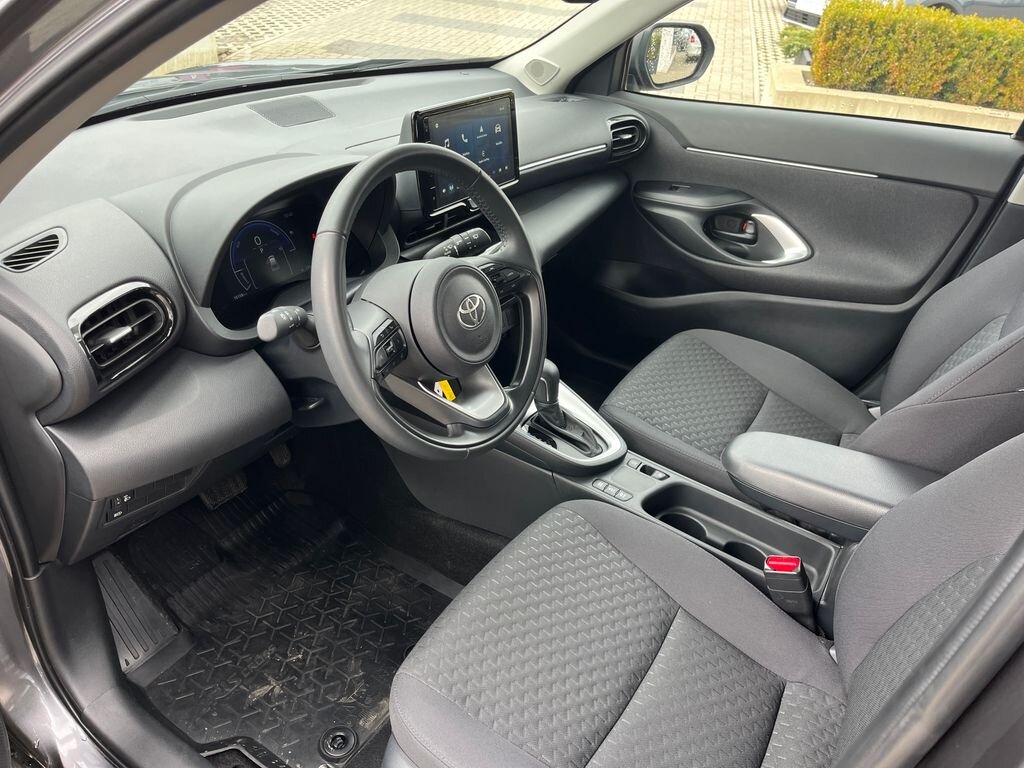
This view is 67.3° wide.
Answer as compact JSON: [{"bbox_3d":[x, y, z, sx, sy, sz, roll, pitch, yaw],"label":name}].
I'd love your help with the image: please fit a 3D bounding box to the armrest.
[{"bbox_3d":[0.464,0.146,1.108,0.330,0.085,0.140,21,35,30],"label":"armrest"}]

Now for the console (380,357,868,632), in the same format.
[{"bbox_3d":[0.191,0.167,1.339,0.920,0.335,0.190,21,35,30],"label":"console"}]

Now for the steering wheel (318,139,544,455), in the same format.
[{"bbox_3d":[-0.085,-0.094,0.911,0.105,0.370,0.370,-3,21,41],"label":"steering wheel"}]

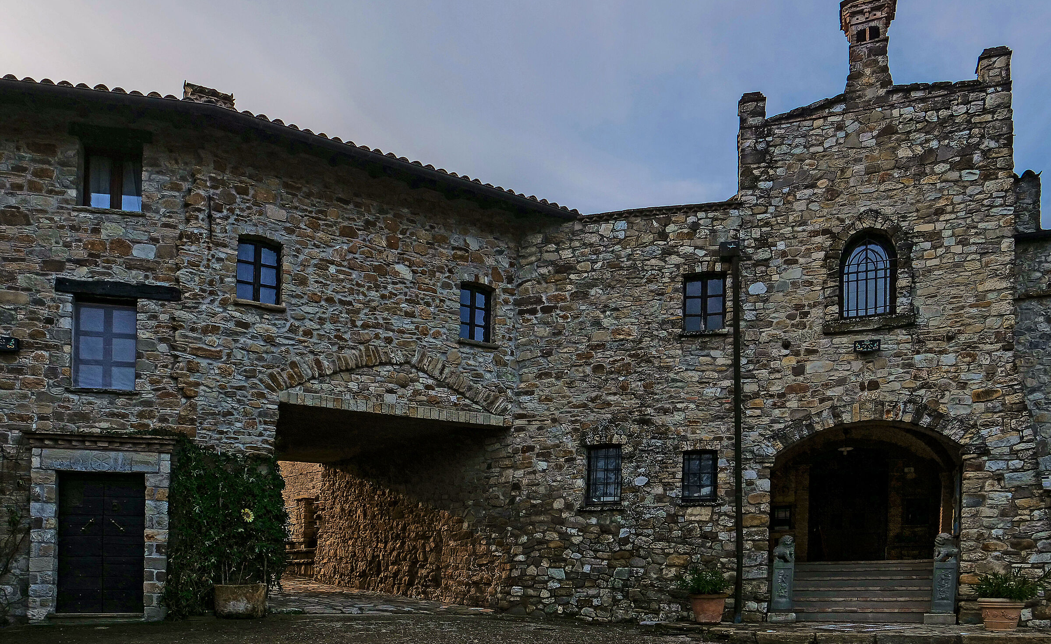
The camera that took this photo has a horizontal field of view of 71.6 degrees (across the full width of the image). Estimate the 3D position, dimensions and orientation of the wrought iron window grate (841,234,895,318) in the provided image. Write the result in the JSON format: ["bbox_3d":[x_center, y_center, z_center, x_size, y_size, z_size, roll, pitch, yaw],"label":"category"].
[{"bbox_3d":[5.468,-0.734,11.637,0.770,1.270,0.100,-1,-5,16],"label":"wrought iron window grate"}]

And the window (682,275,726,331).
[{"bbox_3d":[3.198,-0.338,13.050,0.730,1.030,0.130,-1,-5,9],"label":"window"}]

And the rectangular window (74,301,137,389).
[{"bbox_3d":[-5.676,0.316,9.839,0.730,1.140,0.120,1,-5,-14],"label":"rectangular window"}]

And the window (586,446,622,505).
[{"bbox_3d":[1.446,2.787,13.300,0.660,1.060,0.100,-1,-5,7],"label":"window"}]

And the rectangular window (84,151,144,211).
[{"bbox_3d":[-6.040,-2.074,10.700,0.750,0.880,0.140,1,-5,-15],"label":"rectangular window"}]

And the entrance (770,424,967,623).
[{"bbox_3d":[5.406,3.163,11.575,2.650,2.980,0.600,-1,-5,16],"label":"entrance"}]

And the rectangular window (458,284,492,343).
[{"bbox_3d":[-0.907,-0.149,13.200,0.690,1.000,0.130,2,-5,-28],"label":"rectangular window"}]

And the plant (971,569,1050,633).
[{"bbox_3d":[6.920,3.973,10.400,0.860,0.740,0.760,-1,-5,16],"label":"plant"}]

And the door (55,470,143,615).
[{"bbox_3d":[-6.175,3.219,10.600,1.110,2.000,0.130,1,-5,-15],"label":"door"}]

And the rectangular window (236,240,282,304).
[{"bbox_3d":[-3.871,-0.727,10.571,0.610,0.880,0.120,2,-5,-28],"label":"rectangular window"}]

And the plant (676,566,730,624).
[{"bbox_3d":[3.049,4.683,12.500,0.880,0.930,0.840,-1,-5,8],"label":"plant"}]

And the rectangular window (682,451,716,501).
[{"bbox_3d":[2.862,2.538,12.011,0.560,0.840,0.120,-1,-5,8],"label":"rectangular window"}]

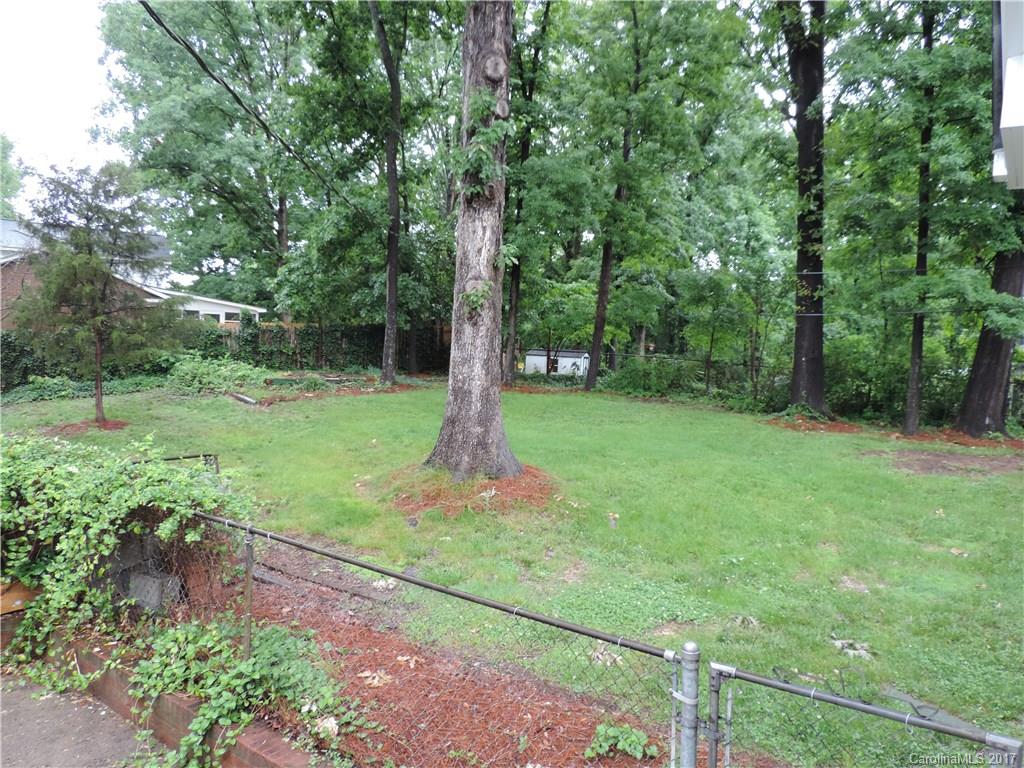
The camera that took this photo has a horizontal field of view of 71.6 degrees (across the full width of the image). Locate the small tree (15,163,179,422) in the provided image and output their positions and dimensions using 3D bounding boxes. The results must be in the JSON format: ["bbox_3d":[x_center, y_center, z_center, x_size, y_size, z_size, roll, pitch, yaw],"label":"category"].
[{"bbox_3d":[-8.481,-1.831,14.598,3.250,5.220,3.250,1,6,0],"label":"small tree"}]

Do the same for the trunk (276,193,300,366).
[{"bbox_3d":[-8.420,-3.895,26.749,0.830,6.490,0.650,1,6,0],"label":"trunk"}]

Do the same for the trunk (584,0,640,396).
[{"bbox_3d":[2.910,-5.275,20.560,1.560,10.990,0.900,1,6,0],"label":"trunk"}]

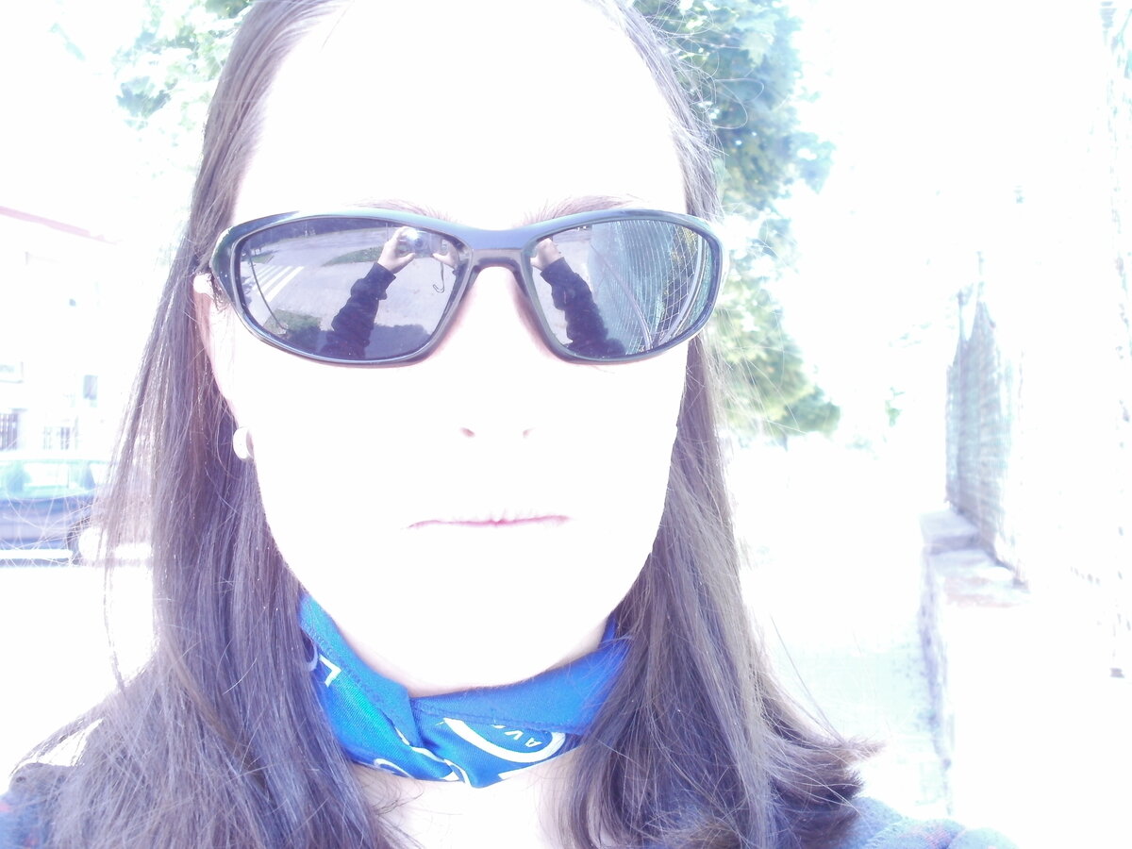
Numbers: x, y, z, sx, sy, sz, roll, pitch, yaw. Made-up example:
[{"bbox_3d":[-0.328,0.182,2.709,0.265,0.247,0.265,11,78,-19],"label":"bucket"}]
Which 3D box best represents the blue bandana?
[{"bbox_3d":[-0.036,0.081,0.433,0.128,0.057,0.128,-1,9,-7],"label":"blue bandana"}]

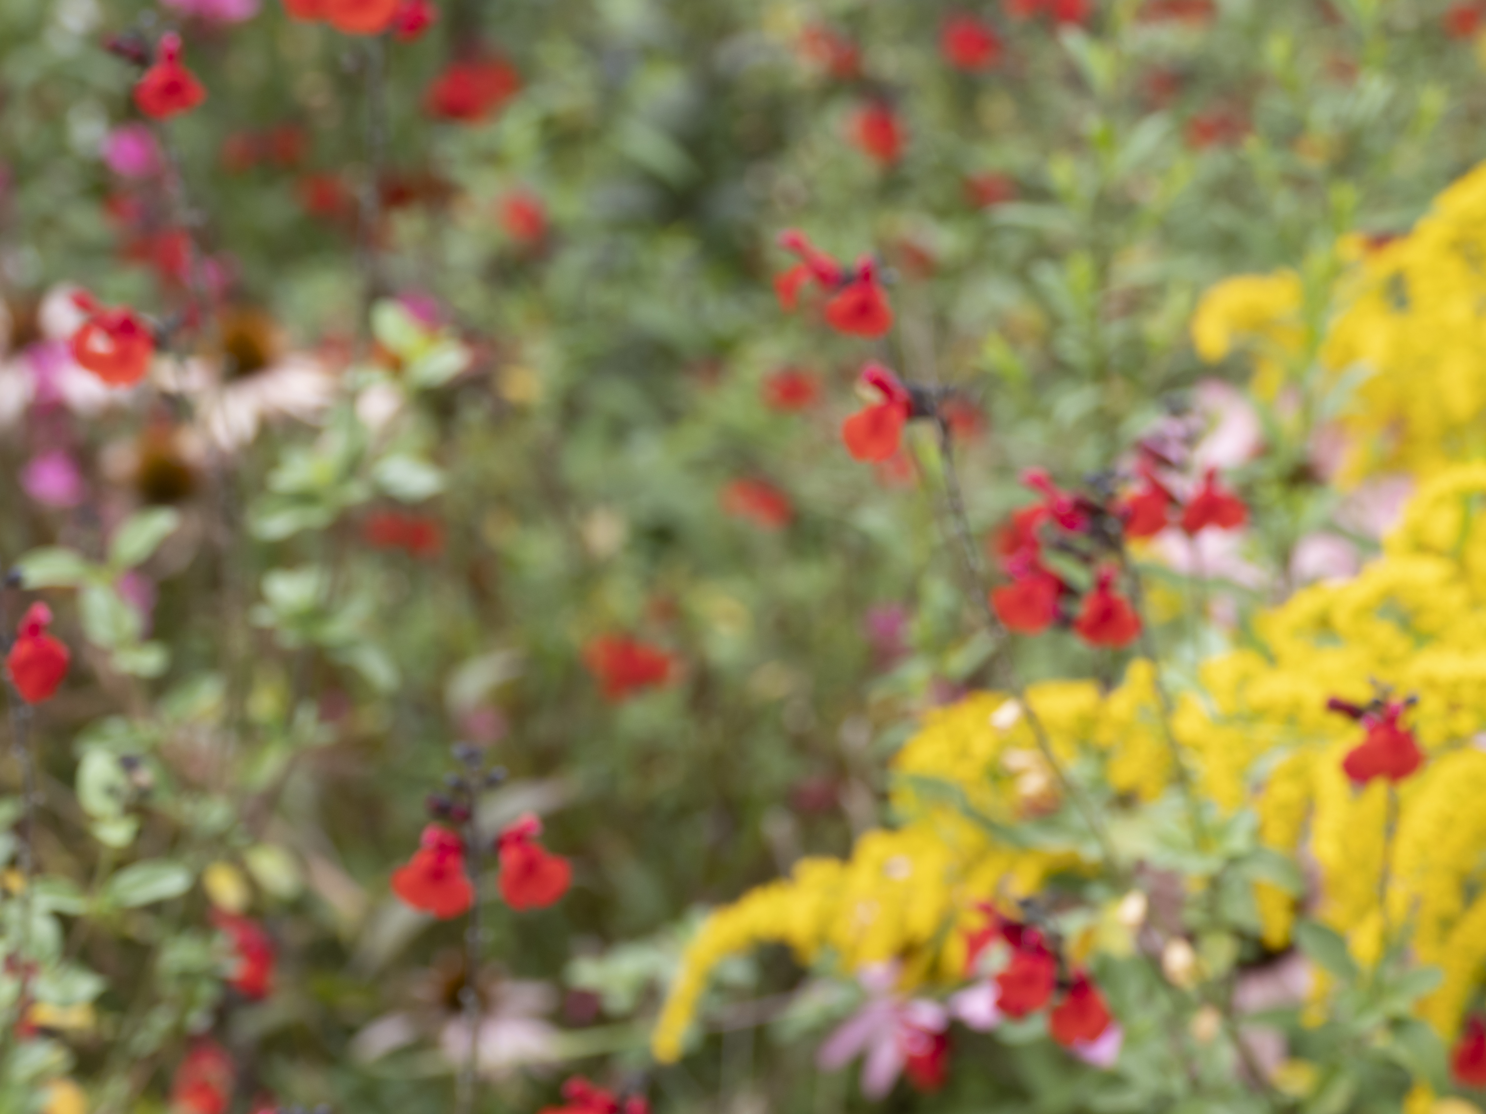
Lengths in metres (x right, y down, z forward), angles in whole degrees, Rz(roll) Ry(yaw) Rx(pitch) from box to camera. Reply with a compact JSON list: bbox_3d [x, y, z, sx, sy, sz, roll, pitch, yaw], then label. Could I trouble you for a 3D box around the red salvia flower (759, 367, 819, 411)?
[{"bbox_3d":[0.020,-0.070,1.603,0.020,0.019,0.018,0,20,0],"label":"red salvia flower"}]

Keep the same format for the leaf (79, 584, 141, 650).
[{"bbox_3d":[-0.213,0.020,1.300,0.017,0.007,0.023,-5,64,-3],"label":"leaf"}]

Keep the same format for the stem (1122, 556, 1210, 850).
[{"bbox_3d":[0.133,0.046,1.220,0.008,0.098,0.007,-16,12,0],"label":"stem"}]

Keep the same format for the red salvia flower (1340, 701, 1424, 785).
[{"bbox_3d":[0.193,0.056,1.170,0.025,0.026,0.024,1,14,3],"label":"red salvia flower"}]

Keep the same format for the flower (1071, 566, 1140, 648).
[{"bbox_3d":[0.115,0.016,1.220,0.020,0.024,0.023,-2,20,-5],"label":"flower"}]

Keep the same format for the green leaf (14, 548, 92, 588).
[{"bbox_3d":[-0.232,0.004,1.300,0.026,0.007,0.014,-2,41,-7],"label":"green leaf"}]

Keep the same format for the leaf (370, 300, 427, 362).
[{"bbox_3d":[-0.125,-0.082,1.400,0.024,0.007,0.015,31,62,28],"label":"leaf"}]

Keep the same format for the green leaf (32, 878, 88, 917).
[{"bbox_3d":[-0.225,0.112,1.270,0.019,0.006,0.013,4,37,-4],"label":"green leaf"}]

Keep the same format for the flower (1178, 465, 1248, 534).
[{"bbox_3d":[0.142,-0.017,1.163,0.020,0.021,0.018,-3,20,-9],"label":"flower"}]

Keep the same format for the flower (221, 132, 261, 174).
[{"bbox_3d":[-0.247,-0.199,1.900,0.019,0.021,0.020,3,14,11],"label":"flower"}]

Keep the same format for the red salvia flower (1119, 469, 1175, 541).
[{"bbox_3d":[0.124,-0.016,1.183,0.018,0.022,0.019,8,21,20],"label":"red salvia flower"}]

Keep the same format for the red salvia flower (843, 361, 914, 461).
[{"bbox_3d":[0.039,-0.042,1.123,0.020,0.027,0.019,-16,26,-38],"label":"red salvia flower"}]

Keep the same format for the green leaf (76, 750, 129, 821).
[{"bbox_3d":[-0.204,0.073,1.230,0.014,0.023,0.005,-3,-25,15],"label":"green leaf"}]

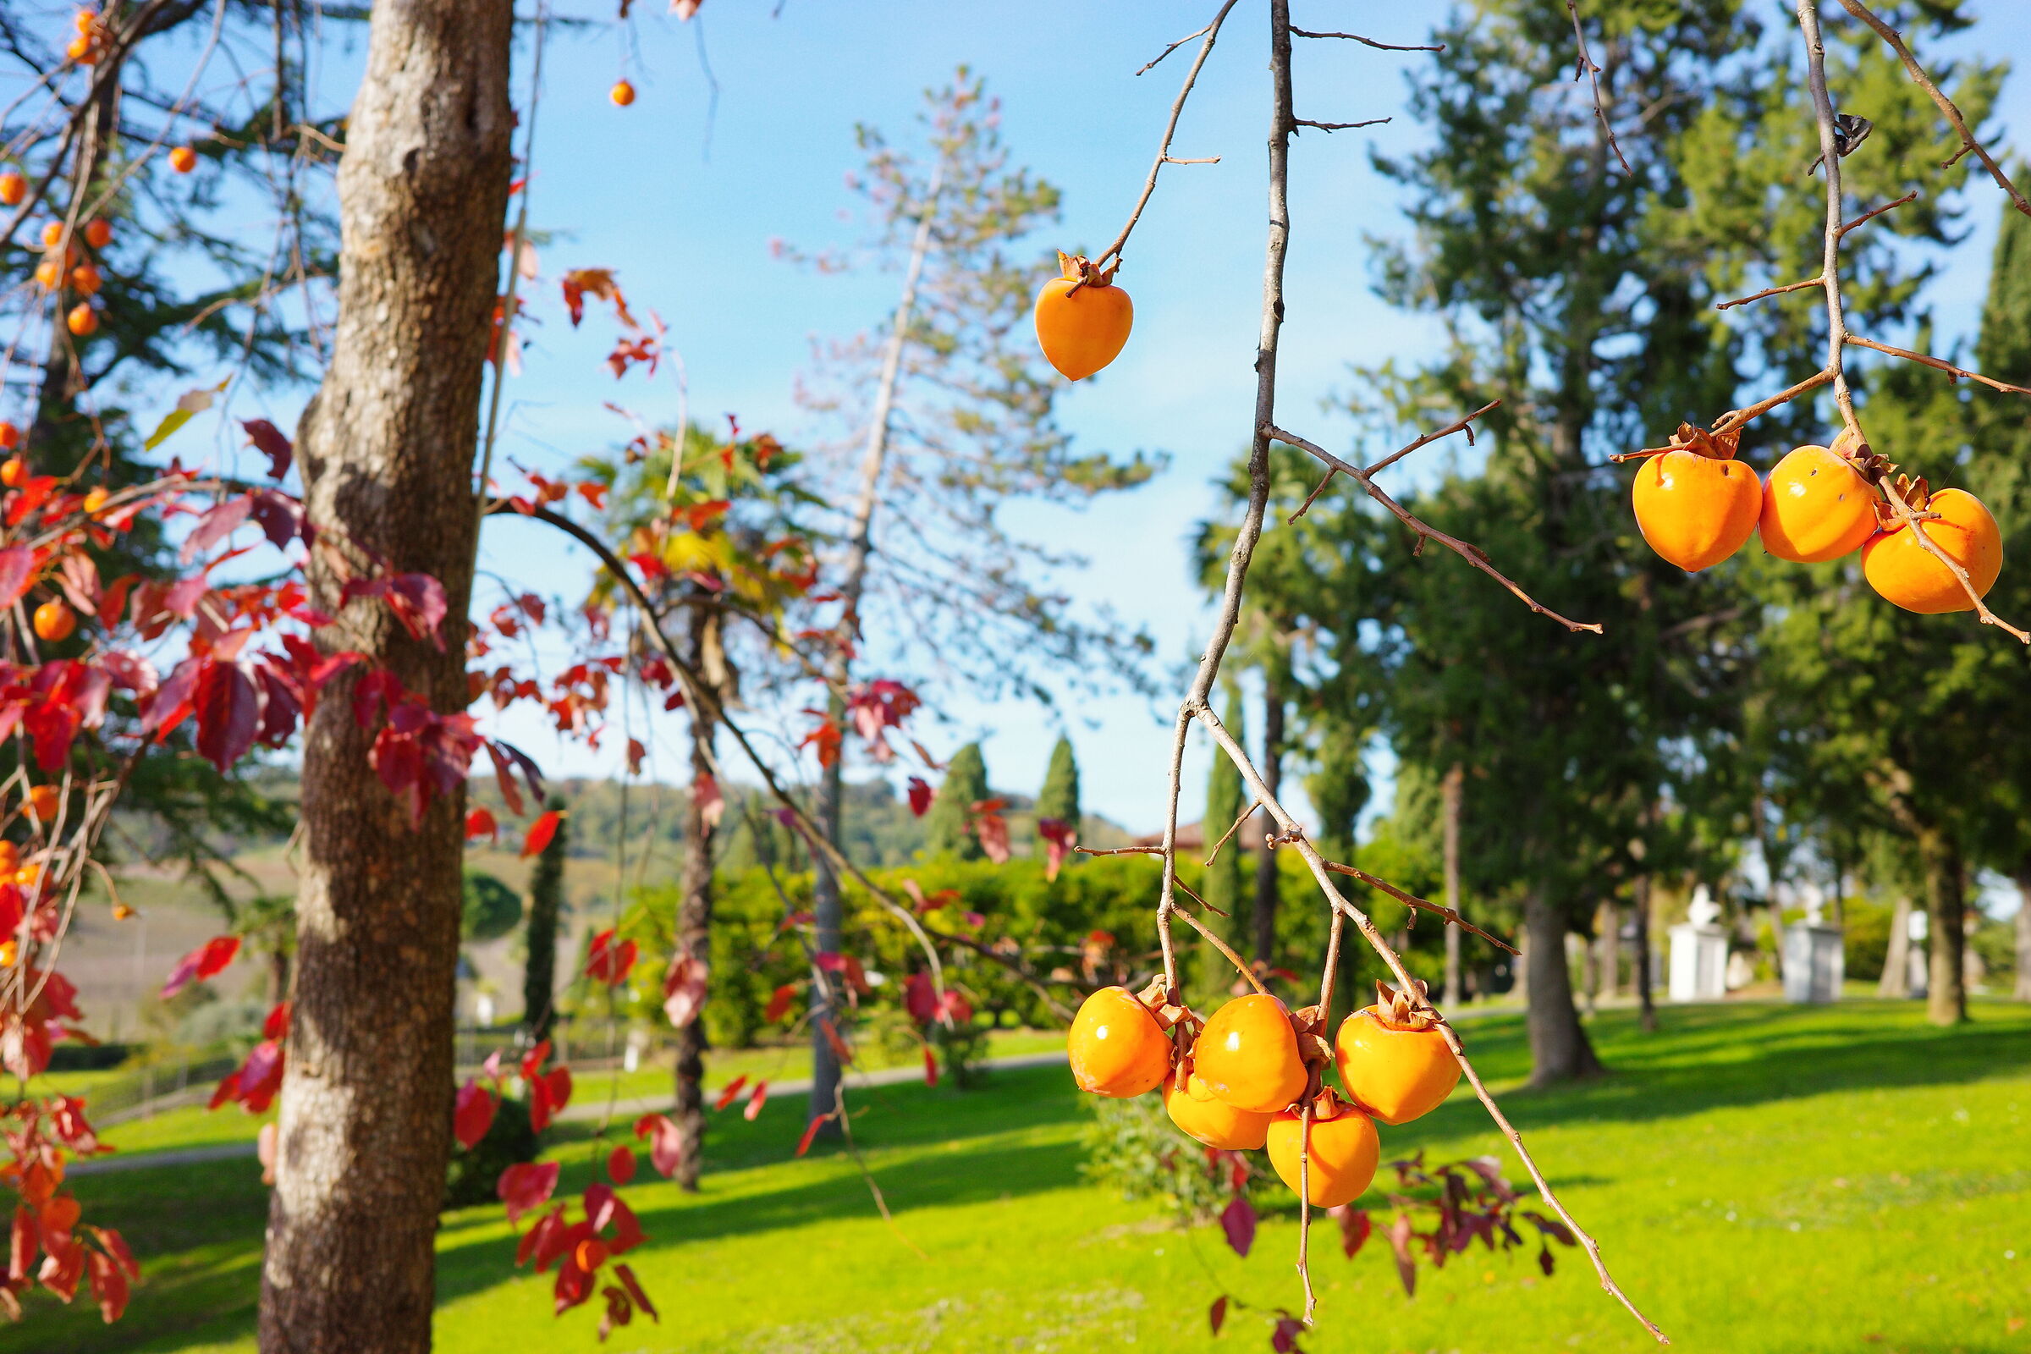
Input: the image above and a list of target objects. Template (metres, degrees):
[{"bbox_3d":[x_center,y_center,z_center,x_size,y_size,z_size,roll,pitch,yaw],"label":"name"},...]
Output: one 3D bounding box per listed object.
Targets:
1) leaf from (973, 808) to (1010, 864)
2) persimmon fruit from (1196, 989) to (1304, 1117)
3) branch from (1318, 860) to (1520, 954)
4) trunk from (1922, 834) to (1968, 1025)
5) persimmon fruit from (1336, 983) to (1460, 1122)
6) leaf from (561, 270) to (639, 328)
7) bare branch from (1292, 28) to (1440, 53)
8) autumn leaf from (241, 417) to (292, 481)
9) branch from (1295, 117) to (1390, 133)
[{"bbox_3d":[-0.031,0.217,3.050,0.048,0.075,0.025,0,-5,0],"label":"leaf"},{"bbox_3d":[0.145,0.231,1.385,0.071,0.070,0.070,-42,0,-21],"label":"persimmon fruit"},{"bbox_3d":[0.254,0.144,1.420,0.128,0.058,0.040,0,-5,0],"label":"branch"},{"bbox_3d":[11.126,3.020,27.000,0.460,2.300,0.460,0,-5,0],"label":"trunk"},{"bbox_3d":[0.230,0.230,1.360,0.075,0.081,0.075,3,12,10],"label":"persimmon fruit"},{"bbox_3d":[-0.593,-0.536,3.200,0.105,0.083,0.065,1,-6,-11],"label":"leaf"},{"bbox_3d":[0.217,-0.395,1.400,0.095,0.013,0.025,5,-6,7],"label":"bare branch"},{"bbox_3d":[-0.945,-0.287,2.850,0.047,0.095,0.045,-30,-6,0],"label":"autumn leaf"},{"bbox_3d":[0.211,-0.357,1.460,0.064,0.011,0.015,0,-5,0],"label":"branch"}]

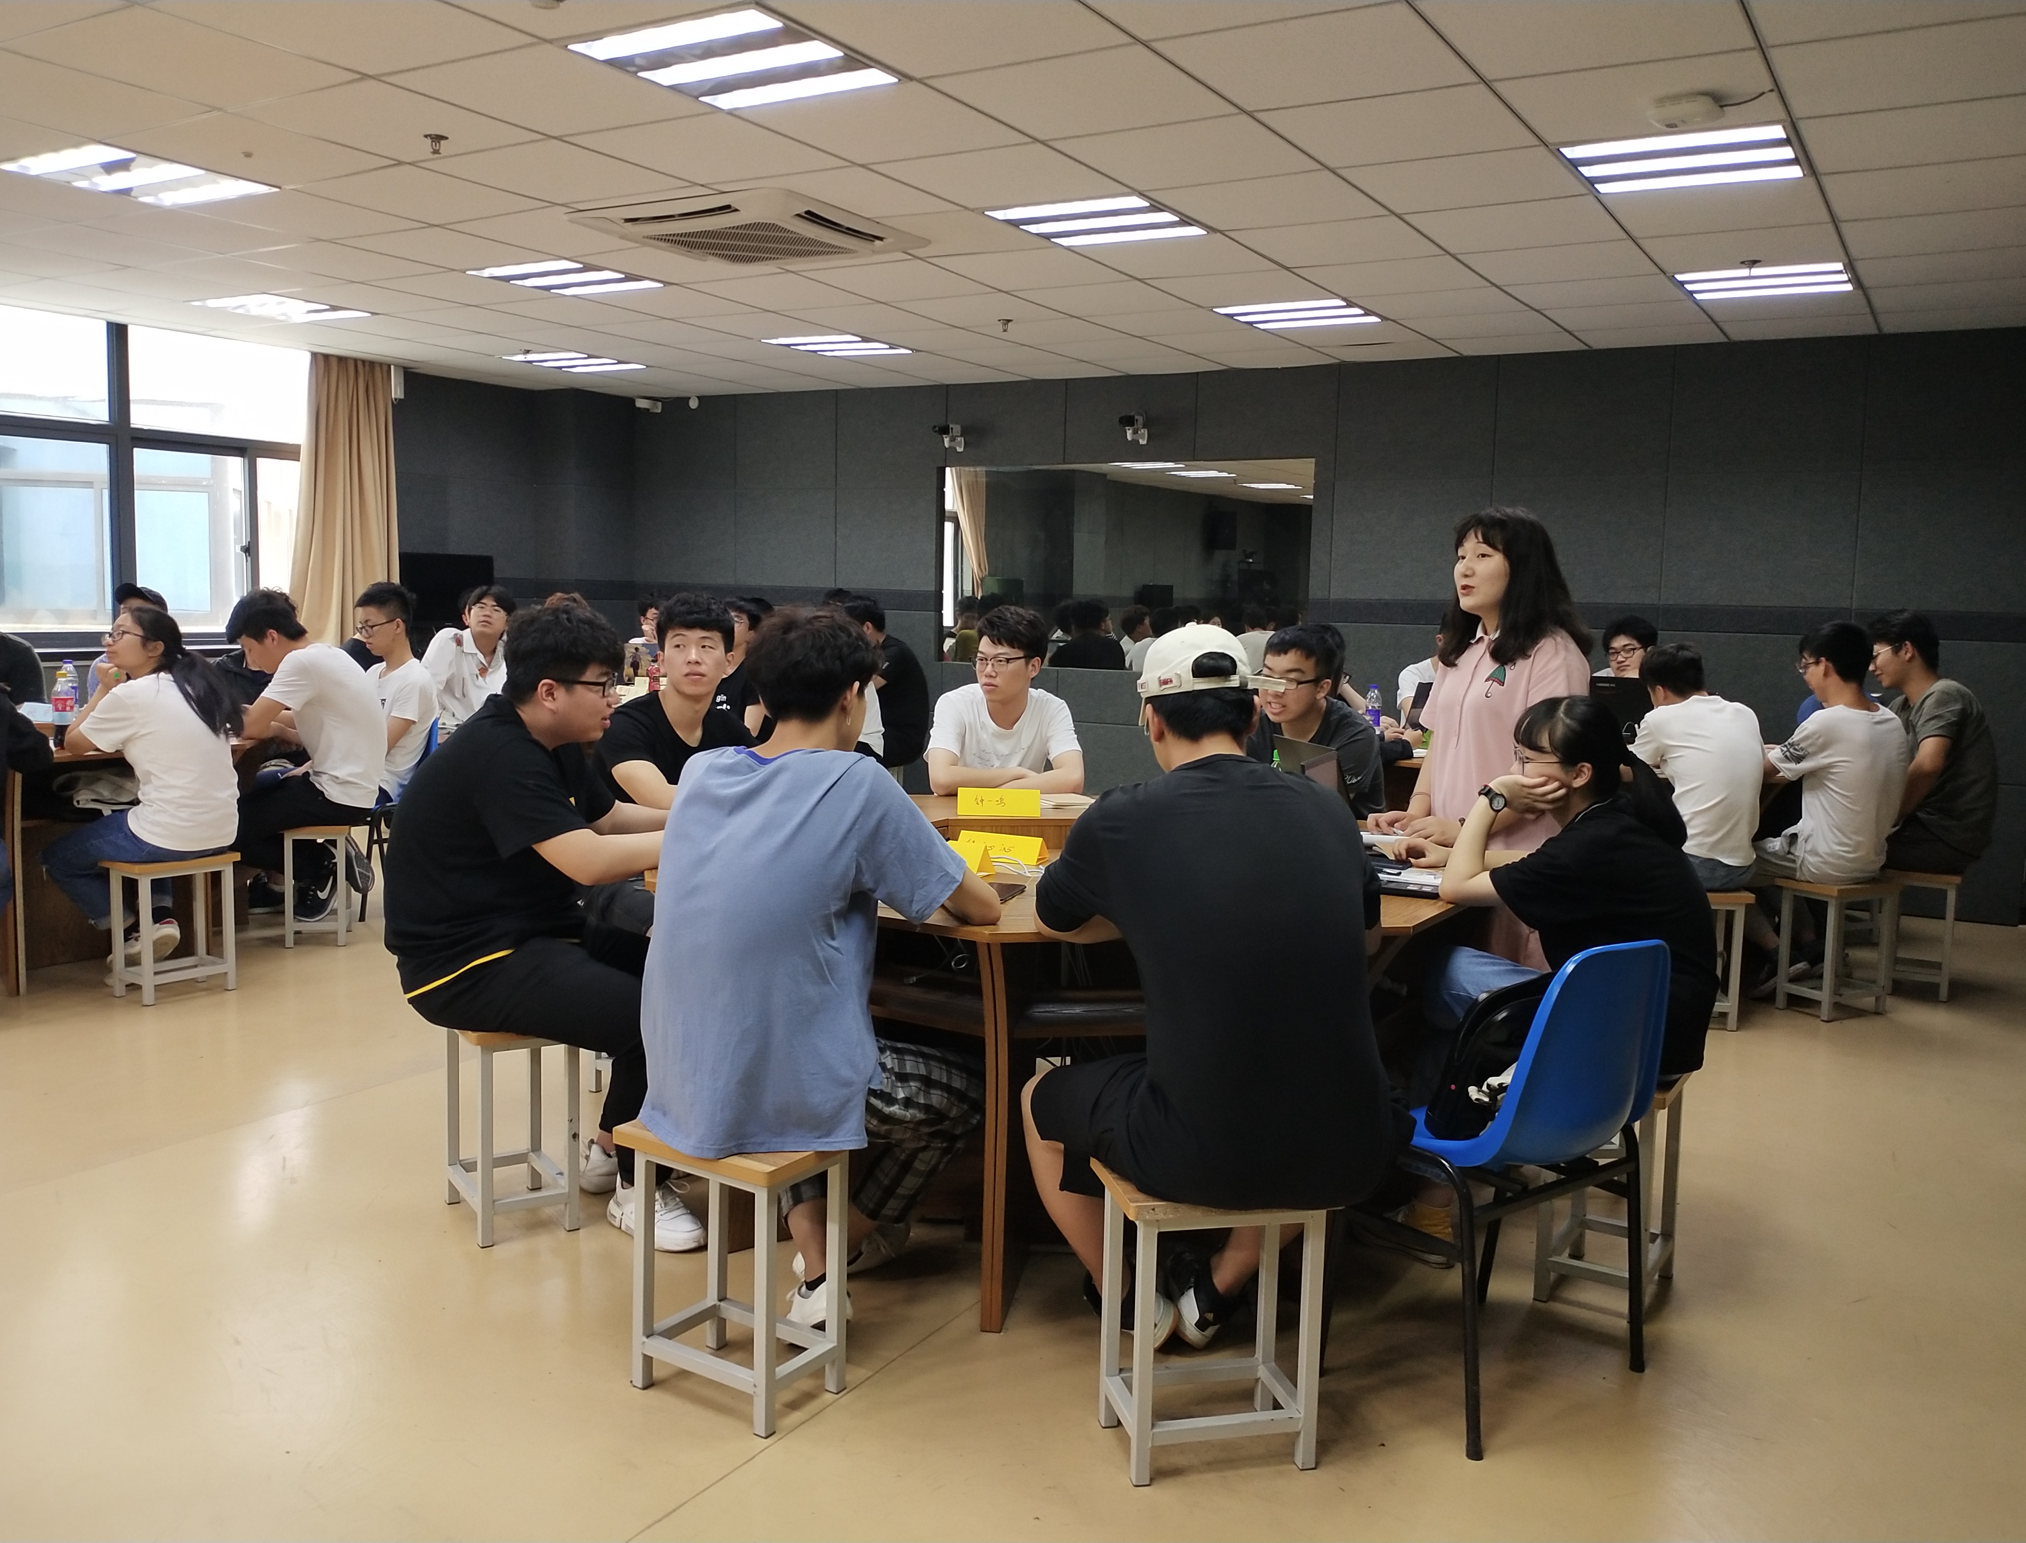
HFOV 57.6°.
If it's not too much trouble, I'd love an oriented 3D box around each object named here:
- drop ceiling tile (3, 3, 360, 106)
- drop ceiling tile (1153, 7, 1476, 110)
[{"bbox_3d":[-1.937,-1.668,4.308,0.600,0.020,0.600,4,6,29],"label":"drop ceiling tile"},{"bbox_3d":[0.717,-1.669,4.329,0.600,0.020,0.600,4,5,30],"label":"drop ceiling tile"}]

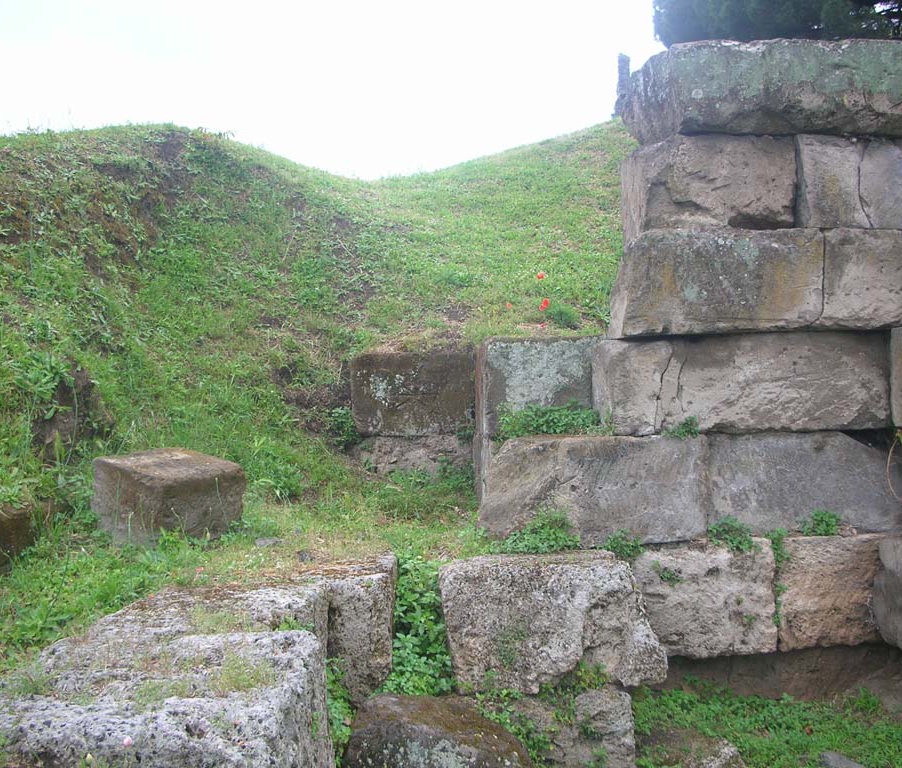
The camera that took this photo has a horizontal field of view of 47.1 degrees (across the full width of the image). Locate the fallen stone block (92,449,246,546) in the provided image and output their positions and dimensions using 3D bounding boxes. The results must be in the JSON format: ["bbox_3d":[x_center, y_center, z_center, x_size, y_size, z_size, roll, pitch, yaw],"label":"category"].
[{"bbox_3d":[-1.334,0.541,4.910,0.440,0.330,0.610,-8,11,-42],"label":"fallen stone block"}]

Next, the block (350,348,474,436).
[{"bbox_3d":[-0.195,0.026,5.125,0.592,0.404,0.450,-1,4,-4],"label":"block"}]

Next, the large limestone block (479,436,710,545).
[{"bbox_3d":[0.594,0.444,4.633,0.999,0.475,0.420,-1,4,-7],"label":"large limestone block"}]

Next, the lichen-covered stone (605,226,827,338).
[{"bbox_3d":[1.162,-0.457,4.708,0.910,0.459,0.420,-1,4,-7],"label":"lichen-covered stone"}]

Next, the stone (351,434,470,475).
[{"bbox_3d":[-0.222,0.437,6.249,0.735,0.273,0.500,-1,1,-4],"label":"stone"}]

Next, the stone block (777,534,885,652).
[{"bbox_3d":[1.925,1.068,5.548,0.604,0.554,0.500,-2,1,-7],"label":"stone block"}]

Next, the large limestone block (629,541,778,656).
[{"bbox_3d":[1.224,1.075,5.398,0.763,0.534,0.500,-2,1,-7],"label":"large limestone block"}]

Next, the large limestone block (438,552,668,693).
[{"bbox_3d":[0.436,1.092,4.949,1.008,0.568,0.500,-1,1,-4],"label":"large limestone block"}]

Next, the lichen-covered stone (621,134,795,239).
[{"bbox_3d":[1.137,-0.890,4.703,0.709,0.412,0.420,-1,4,-7],"label":"lichen-covered stone"}]

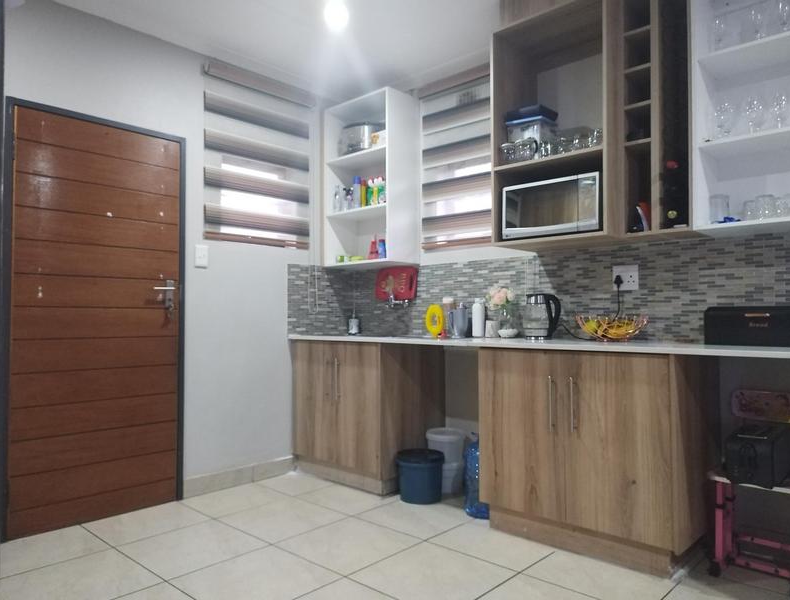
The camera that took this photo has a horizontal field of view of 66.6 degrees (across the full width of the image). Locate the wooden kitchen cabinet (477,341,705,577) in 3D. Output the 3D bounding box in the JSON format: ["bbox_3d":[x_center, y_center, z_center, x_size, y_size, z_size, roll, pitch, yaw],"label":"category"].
[{"bbox_3d":[0.954,0.670,2.874,0.900,0.877,0.605,-1,-1,43],"label":"wooden kitchen cabinet"}]

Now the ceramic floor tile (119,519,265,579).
[{"bbox_3d":[-0.916,1.125,2.733,0.500,0.010,0.500,-1,-1,43],"label":"ceramic floor tile"}]

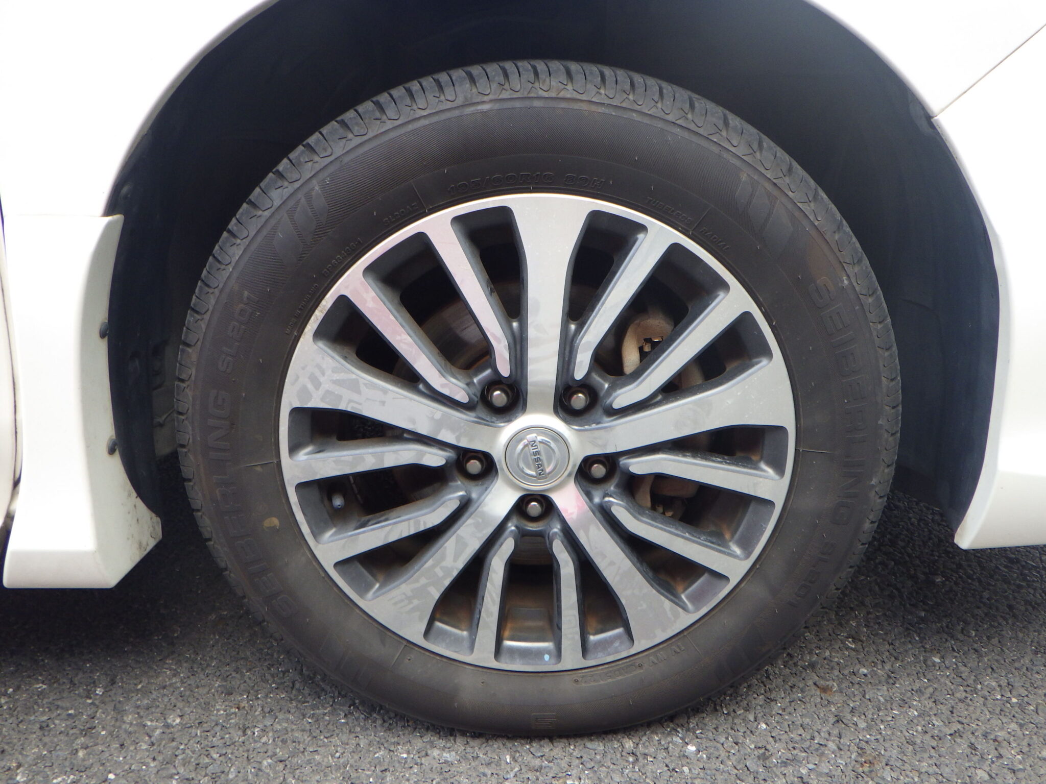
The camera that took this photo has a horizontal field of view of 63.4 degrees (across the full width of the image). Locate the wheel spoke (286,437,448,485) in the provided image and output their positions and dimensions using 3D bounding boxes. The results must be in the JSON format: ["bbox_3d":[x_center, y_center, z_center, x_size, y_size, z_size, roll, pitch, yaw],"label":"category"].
[{"bbox_3d":[-0.132,0.058,0.732,0.143,0.030,0.035,-3,19,1],"label":"wheel spoke"}]

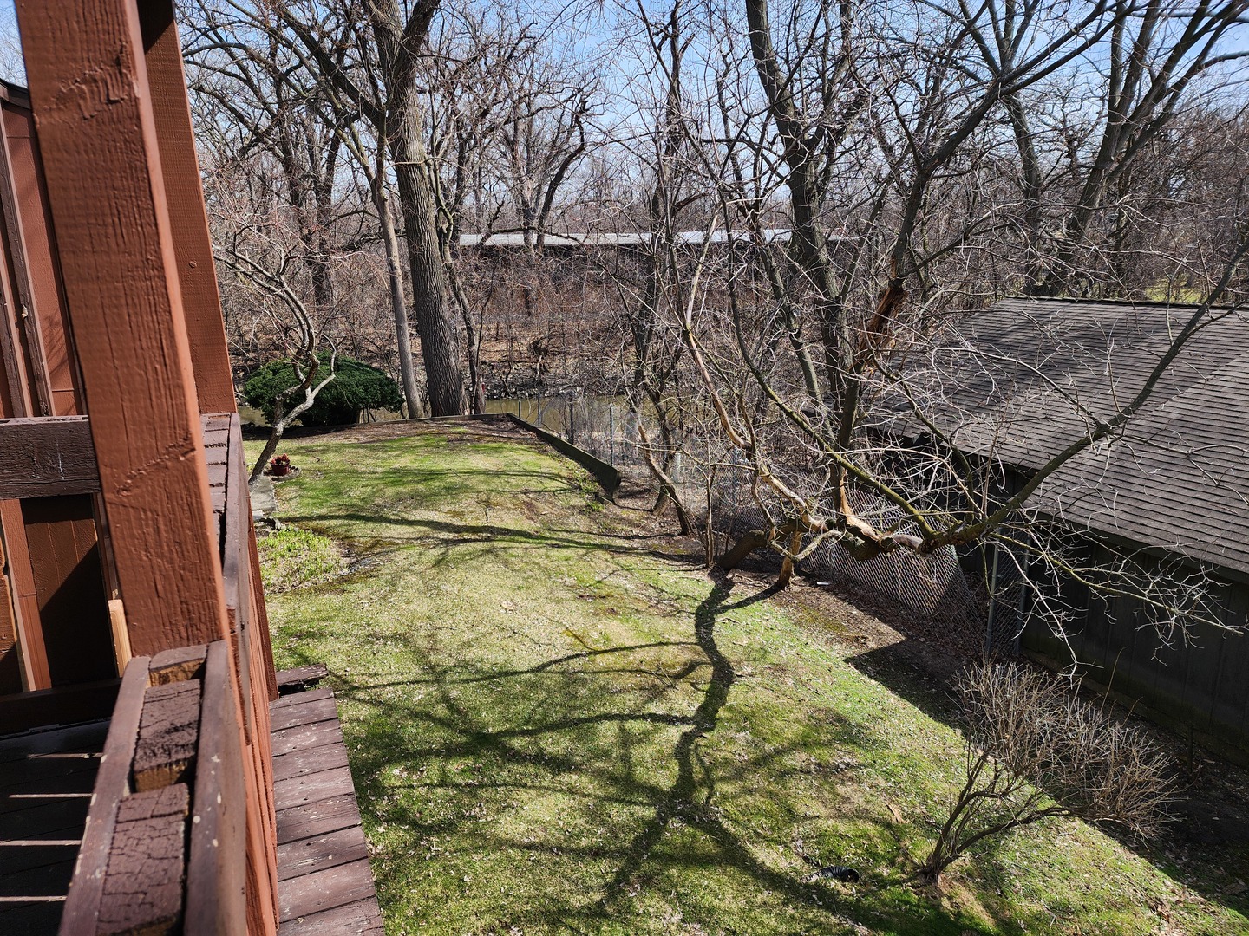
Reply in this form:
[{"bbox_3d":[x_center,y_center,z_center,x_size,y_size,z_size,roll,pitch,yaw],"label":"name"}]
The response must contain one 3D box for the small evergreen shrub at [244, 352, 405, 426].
[{"bbox_3d":[-7.358,-1.921,20.502,3.750,1.800,3.400,-6,15,-19],"label":"small evergreen shrub"}]

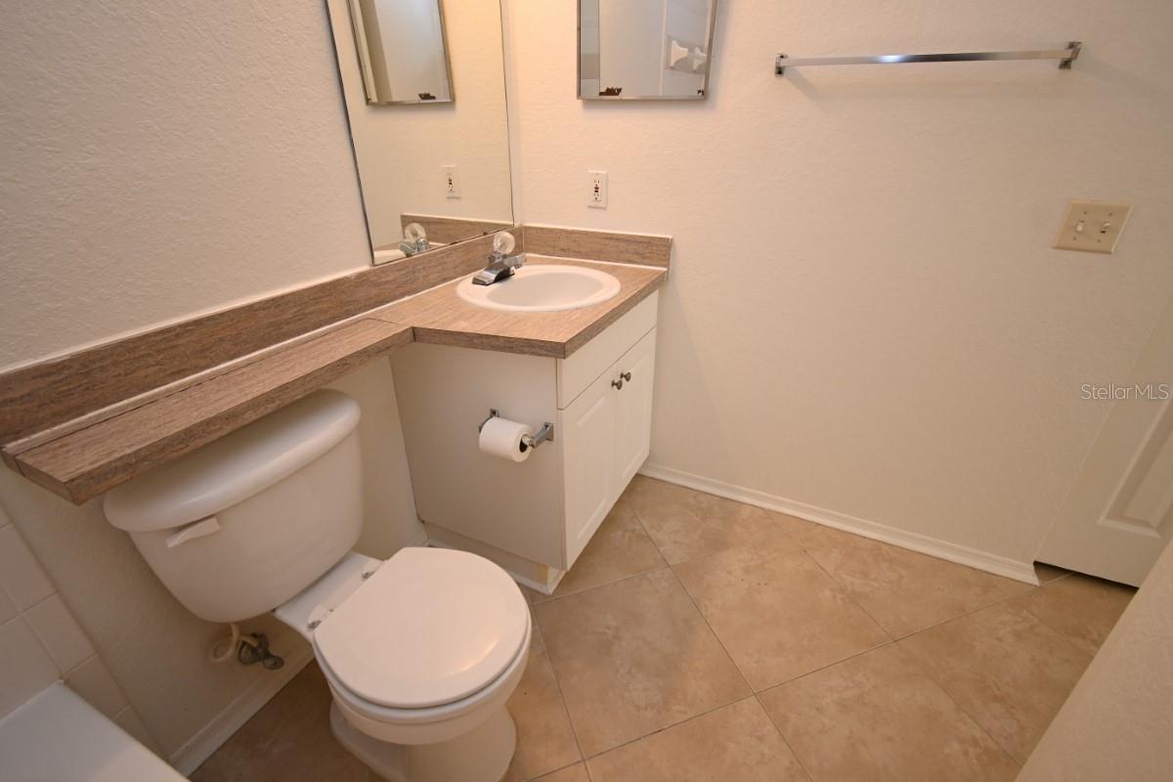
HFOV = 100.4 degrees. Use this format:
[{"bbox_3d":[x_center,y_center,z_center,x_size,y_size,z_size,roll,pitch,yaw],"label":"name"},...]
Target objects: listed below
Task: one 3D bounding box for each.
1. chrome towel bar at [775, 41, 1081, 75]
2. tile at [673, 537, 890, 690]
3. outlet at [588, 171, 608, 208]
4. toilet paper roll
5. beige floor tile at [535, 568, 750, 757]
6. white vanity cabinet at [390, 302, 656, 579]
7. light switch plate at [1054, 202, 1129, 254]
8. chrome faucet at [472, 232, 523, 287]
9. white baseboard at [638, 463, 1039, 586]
[{"bbox_3d":[0.778,-0.792,1.169,0.633,0.050,0.070,13,30,23],"label":"chrome towel bar"},{"bbox_3d":[0.583,0.658,1.531,0.464,0.010,0.464,-9,29,-17],"label":"tile"},{"bbox_3d":[0.038,-0.688,1.675,0.072,0.115,0.010,13,30,23],"label":"outlet"},{"bbox_3d":[-0.206,0.123,1.248,0.102,0.096,0.096,13,30,23],"label":"toilet paper roll"},{"bbox_3d":[0.137,0.731,1.396,0.464,0.010,0.464,-9,29,-17],"label":"beige floor tile"},{"bbox_3d":[-0.146,0.080,1.725,0.564,0.840,0.735,13,30,23],"label":"white vanity cabinet"},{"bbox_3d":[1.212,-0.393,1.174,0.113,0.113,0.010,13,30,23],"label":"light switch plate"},{"bbox_3d":[-0.248,-0.404,1.486,0.145,0.150,0.160,13,30,23],"label":"chrome faucet"},{"bbox_3d":[0.829,0.454,1.831,1.375,0.075,0.013,13,30,23],"label":"white baseboard"}]

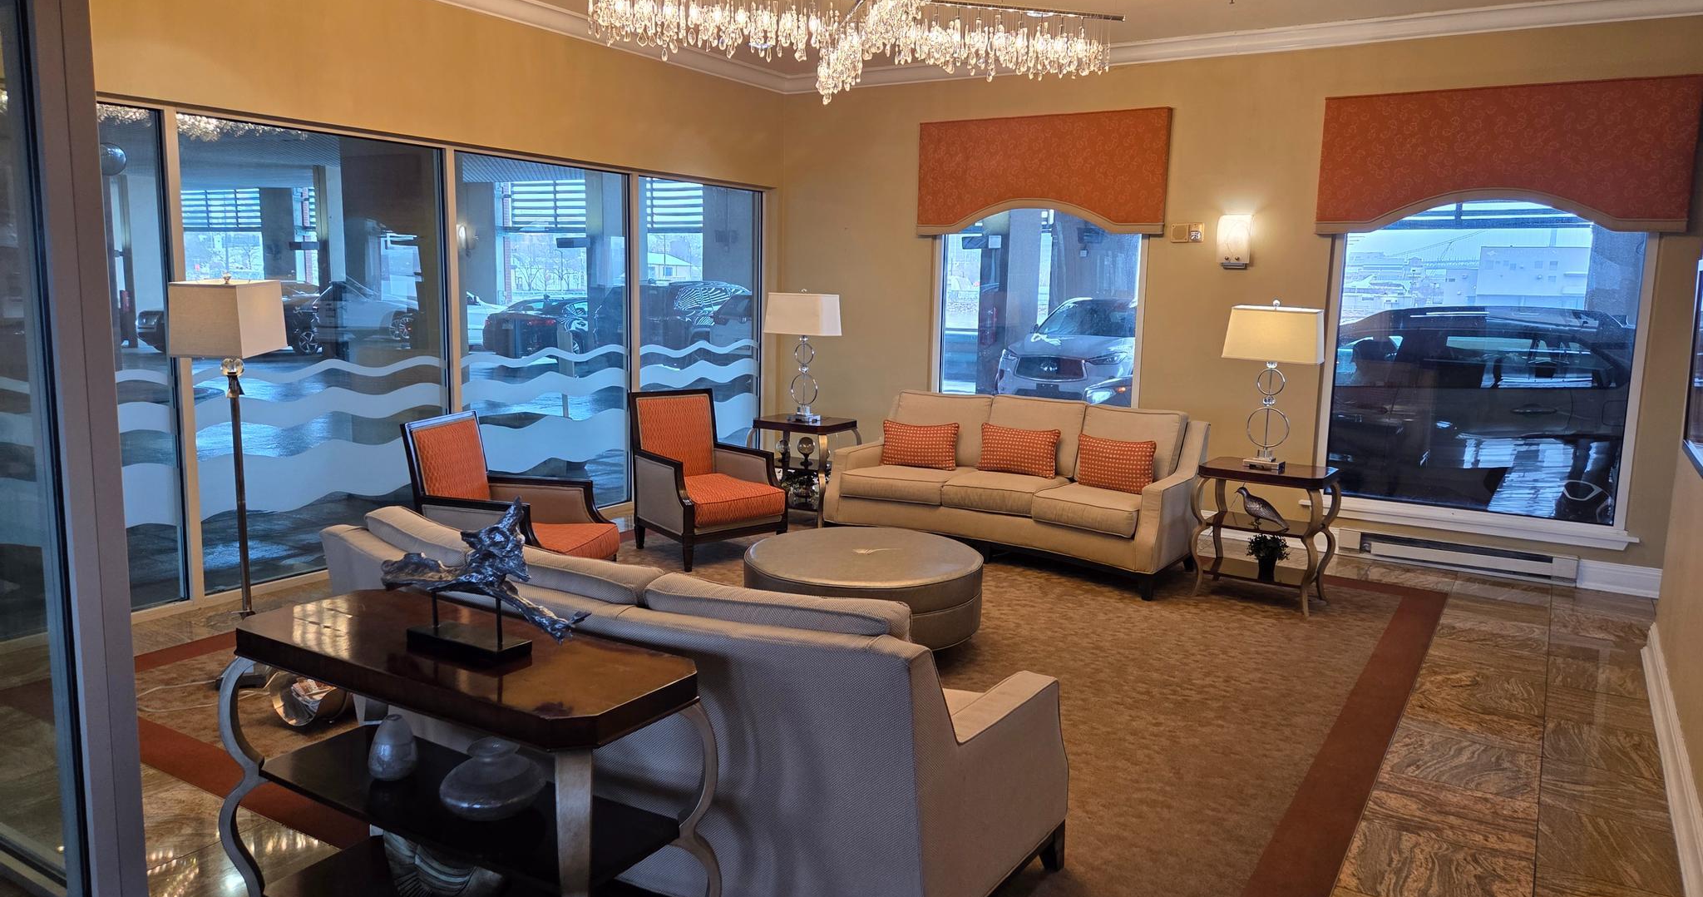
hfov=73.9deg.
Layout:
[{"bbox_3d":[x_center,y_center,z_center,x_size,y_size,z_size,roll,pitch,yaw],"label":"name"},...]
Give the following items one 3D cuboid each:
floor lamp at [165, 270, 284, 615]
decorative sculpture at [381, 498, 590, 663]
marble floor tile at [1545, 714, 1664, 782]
[{"bbox_3d":[-2.366,0.128,4.385,0.268,1.583,0.335,1,8,0],"label":"floor lamp"},{"bbox_3d":[-0.788,0.268,2.399,0.560,0.360,0.160,5,9,25],"label":"decorative sculpture"},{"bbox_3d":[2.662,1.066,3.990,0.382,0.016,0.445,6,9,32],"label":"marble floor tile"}]

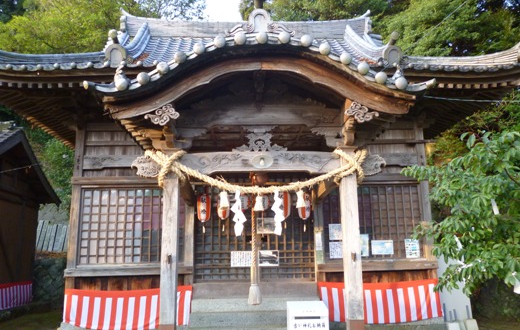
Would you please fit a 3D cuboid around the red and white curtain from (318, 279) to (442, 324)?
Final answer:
[{"bbox_3d":[1.756,1.973,6.074,1.767,0.587,0.140,-1,-10,-2],"label":"red and white curtain"}]

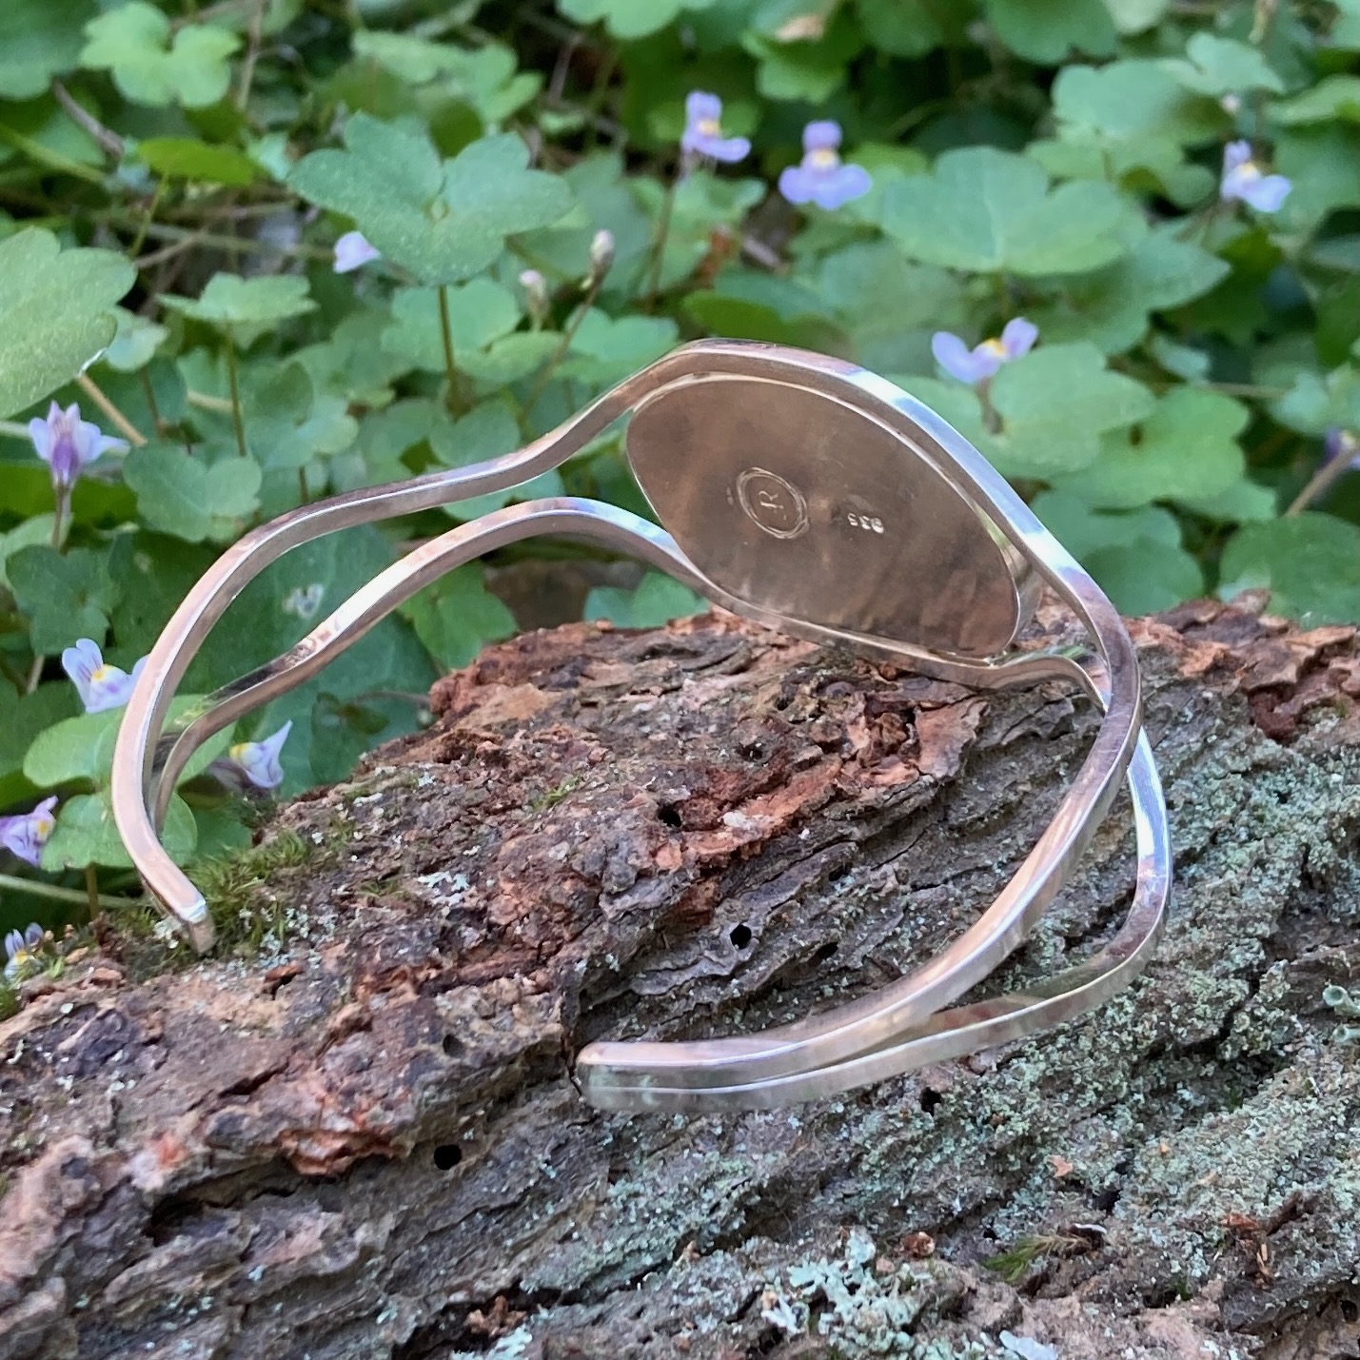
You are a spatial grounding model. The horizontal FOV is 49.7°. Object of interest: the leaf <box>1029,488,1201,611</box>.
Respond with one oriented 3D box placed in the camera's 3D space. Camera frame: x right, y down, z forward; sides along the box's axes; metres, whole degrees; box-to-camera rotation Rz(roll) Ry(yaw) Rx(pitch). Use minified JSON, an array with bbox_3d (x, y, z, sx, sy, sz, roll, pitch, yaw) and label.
[{"bbox_3d":[0.051,-0.015,0.172,0.021,0.003,0.016,0,60,0],"label":"leaf"}]

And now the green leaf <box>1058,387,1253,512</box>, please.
[{"bbox_3d":[0.056,-0.028,0.175,0.021,0.003,0.017,4,47,-3],"label":"green leaf"}]

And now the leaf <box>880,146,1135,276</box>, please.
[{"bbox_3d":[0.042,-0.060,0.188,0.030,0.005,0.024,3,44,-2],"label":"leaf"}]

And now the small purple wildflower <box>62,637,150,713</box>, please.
[{"bbox_3d":[-0.048,0.000,0.122,0.009,0.005,0.006,-11,35,-14],"label":"small purple wildflower"}]

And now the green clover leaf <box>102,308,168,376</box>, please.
[{"bbox_3d":[-0.055,-0.034,0.148,0.009,0.003,0.008,-13,49,-11],"label":"green clover leaf"}]

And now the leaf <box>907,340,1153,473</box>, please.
[{"bbox_3d":[0.035,-0.028,0.150,0.026,0.003,0.022,-9,39,-11],"label":"leaf"}]

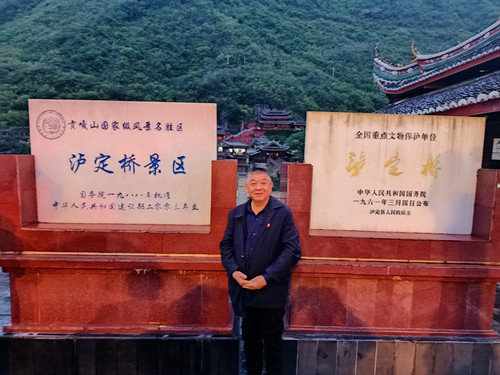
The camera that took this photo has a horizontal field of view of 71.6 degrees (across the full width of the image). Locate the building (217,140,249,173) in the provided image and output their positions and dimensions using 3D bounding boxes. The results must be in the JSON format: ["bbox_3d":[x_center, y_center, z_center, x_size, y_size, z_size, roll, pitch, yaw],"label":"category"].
[{"bbox_3d":[-5.620,-10.550,118.000,11.500,10.300,8.500,0,5,-9],"label":"building"}]

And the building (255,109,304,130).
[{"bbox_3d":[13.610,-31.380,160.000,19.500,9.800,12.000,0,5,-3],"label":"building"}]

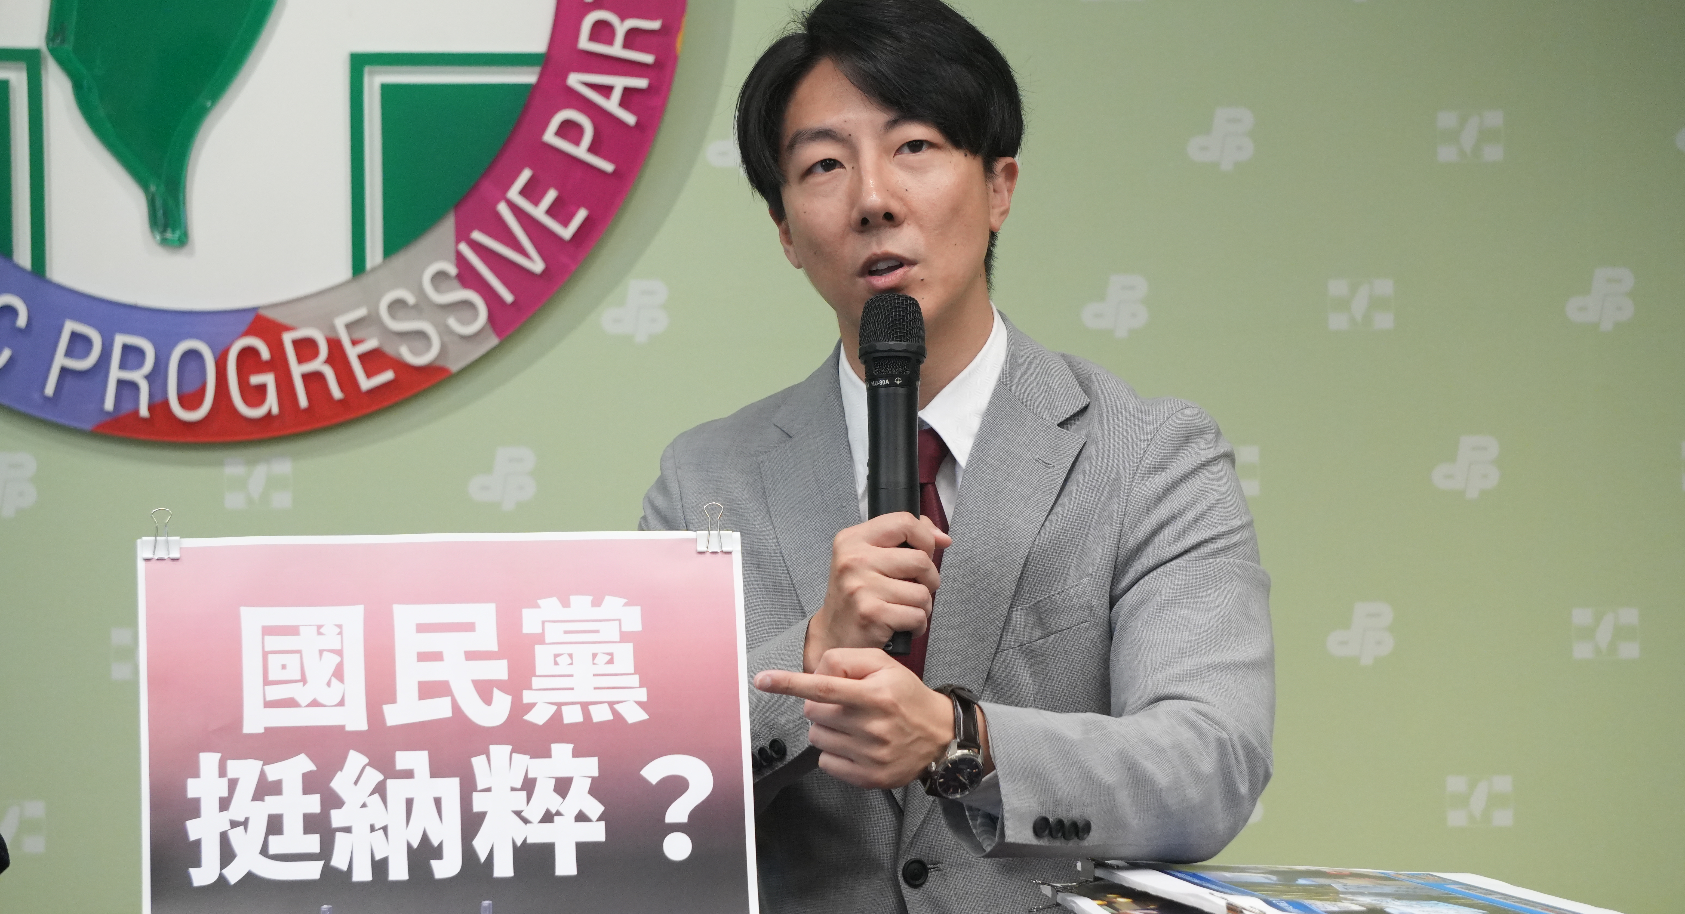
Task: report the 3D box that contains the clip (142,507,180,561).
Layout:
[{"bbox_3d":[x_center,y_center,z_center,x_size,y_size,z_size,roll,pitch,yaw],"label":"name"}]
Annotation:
[{"bbox_3d":[-0.470,0.053,4.945,0.026,0.036,0.014,0,-18,-5],"label":"clip"}]

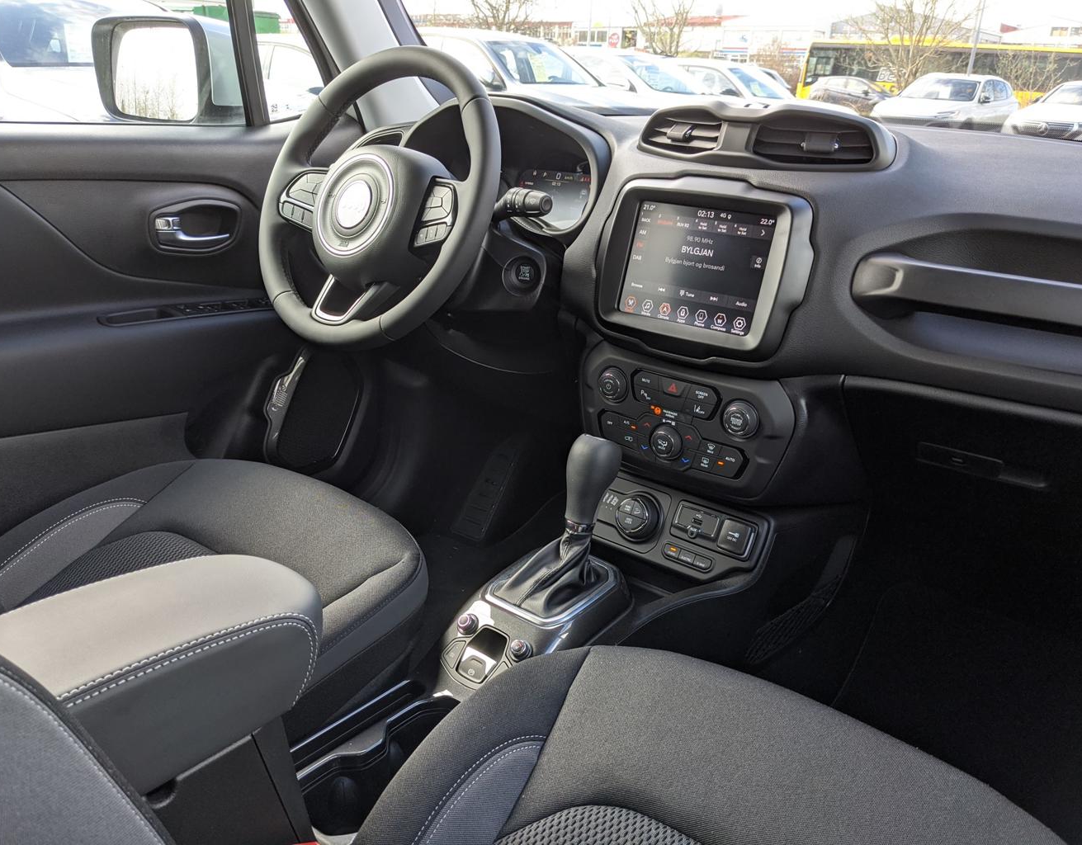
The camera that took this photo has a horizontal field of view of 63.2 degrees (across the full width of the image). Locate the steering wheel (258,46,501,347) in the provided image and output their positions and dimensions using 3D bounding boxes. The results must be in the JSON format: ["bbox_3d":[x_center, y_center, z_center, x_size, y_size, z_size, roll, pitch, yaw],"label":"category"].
[{"bbox_3d":[-0.193,-0.266,1.073,0.376,0.376,0.100,17,0,34],"label":"steering wheel"}]

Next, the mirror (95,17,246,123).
[{"bbox_3d":[-0.571,-0.552,1.381,0.230,0.166,0.135,12,24,26],"label":"mirror"}]

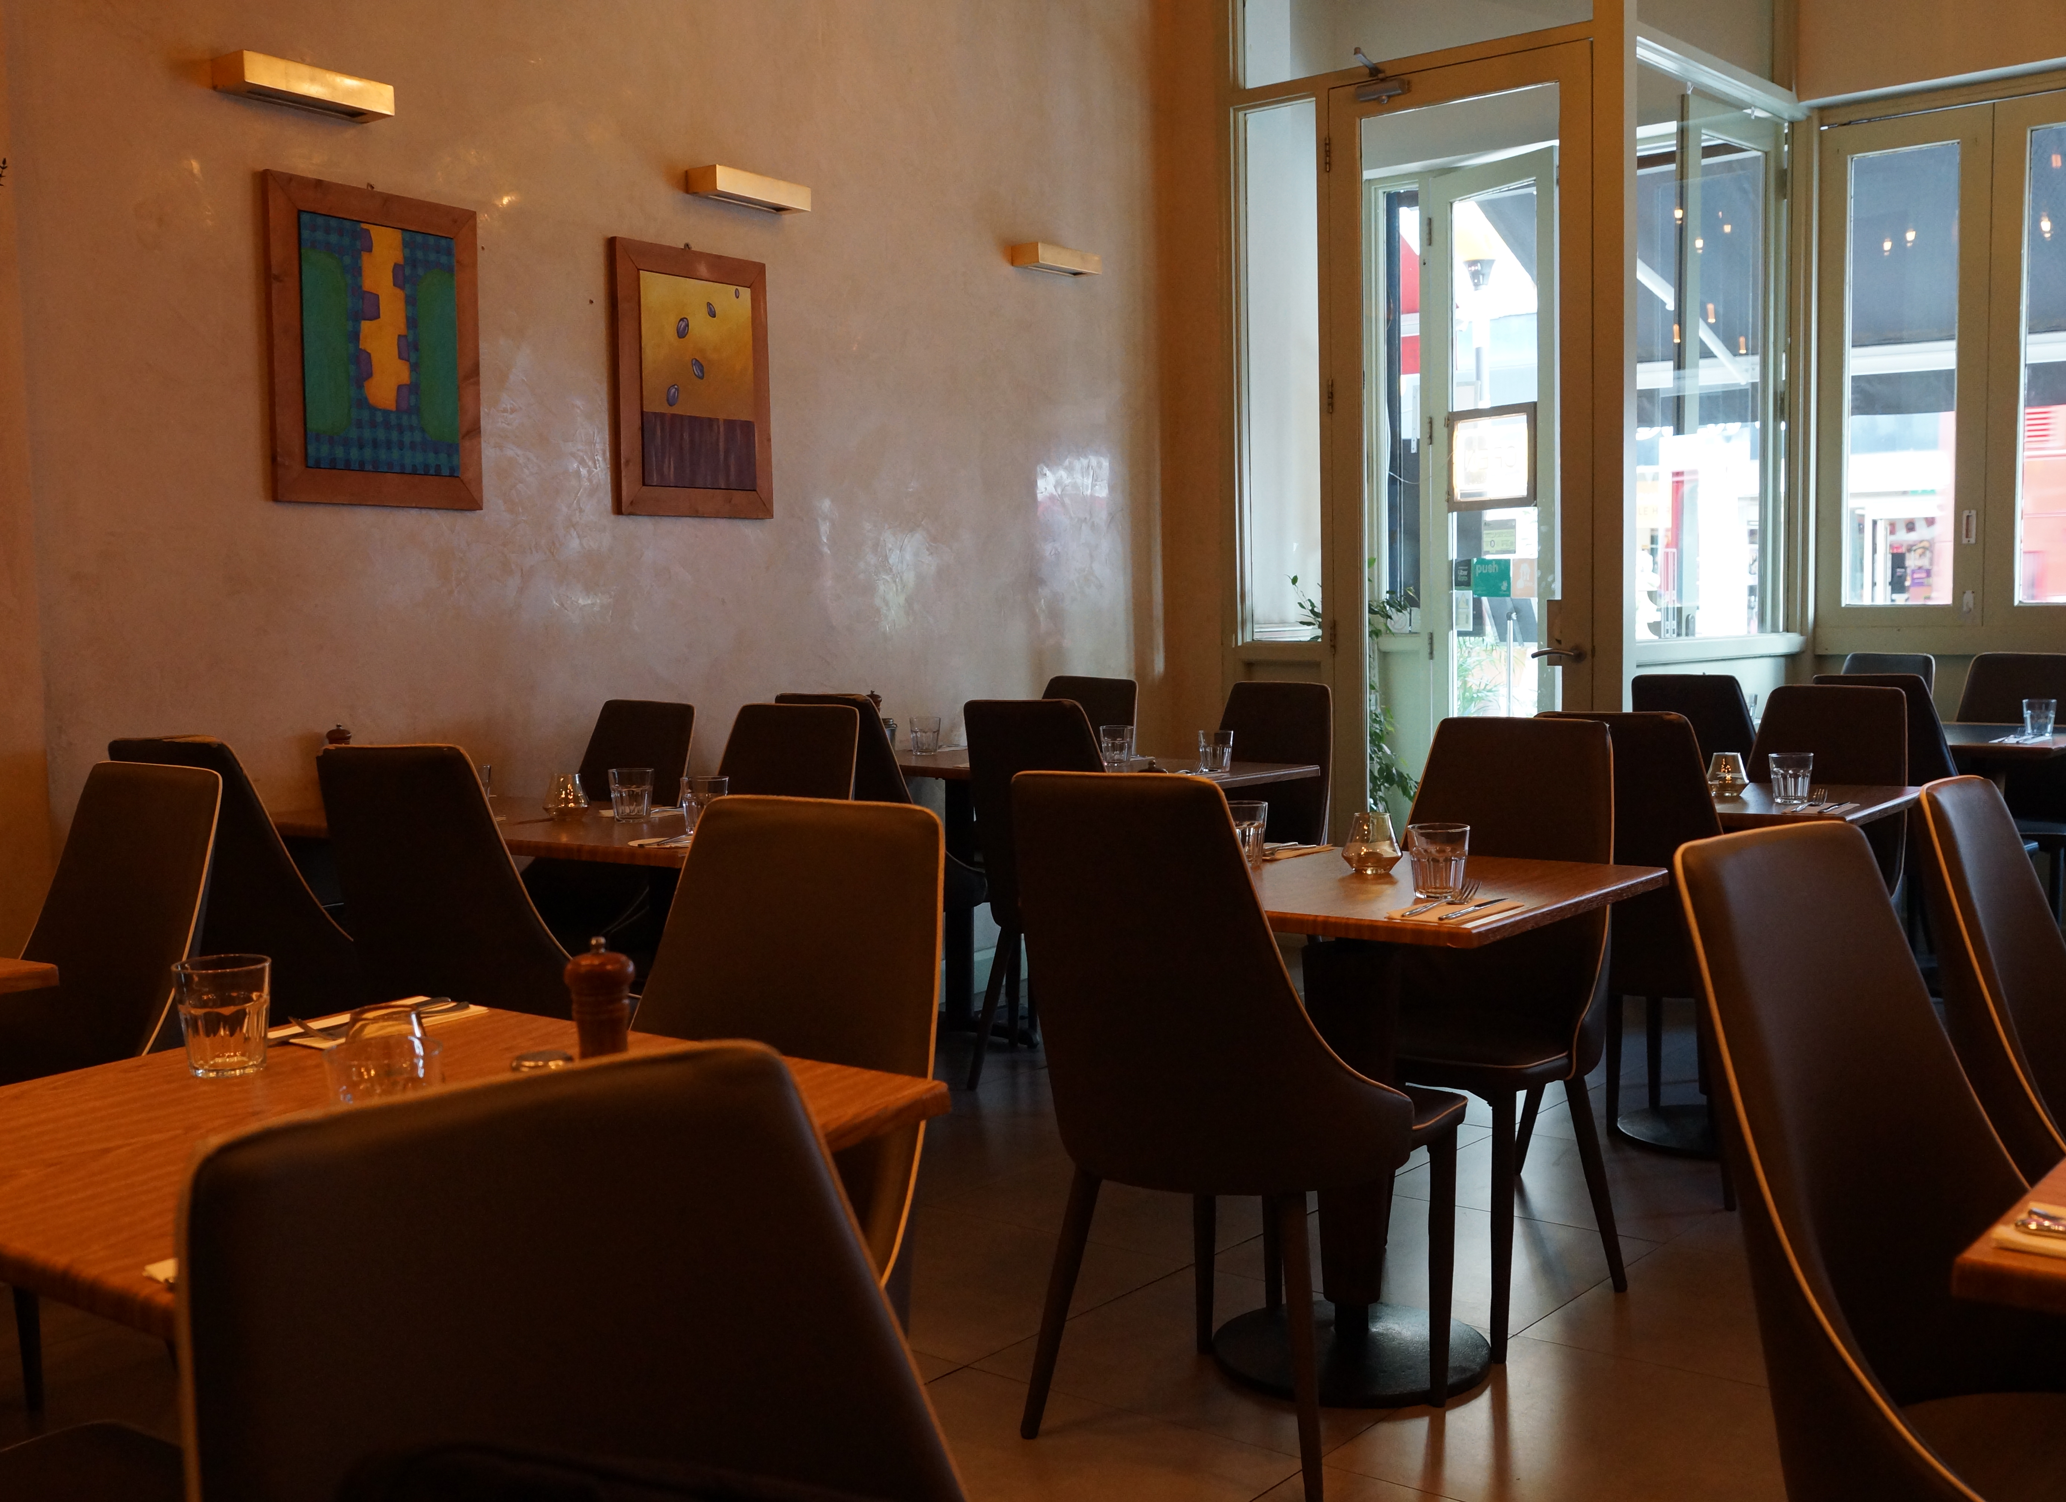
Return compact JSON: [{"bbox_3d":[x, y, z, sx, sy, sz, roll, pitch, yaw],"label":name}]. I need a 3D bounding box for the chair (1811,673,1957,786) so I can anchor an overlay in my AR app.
[{"bbox_3d":[2.425,0.253,5.825,0.500,0.960,0.560,2,5,36],"label":"chair"}]

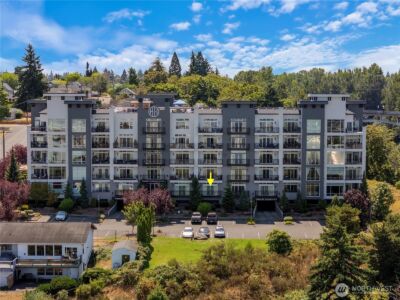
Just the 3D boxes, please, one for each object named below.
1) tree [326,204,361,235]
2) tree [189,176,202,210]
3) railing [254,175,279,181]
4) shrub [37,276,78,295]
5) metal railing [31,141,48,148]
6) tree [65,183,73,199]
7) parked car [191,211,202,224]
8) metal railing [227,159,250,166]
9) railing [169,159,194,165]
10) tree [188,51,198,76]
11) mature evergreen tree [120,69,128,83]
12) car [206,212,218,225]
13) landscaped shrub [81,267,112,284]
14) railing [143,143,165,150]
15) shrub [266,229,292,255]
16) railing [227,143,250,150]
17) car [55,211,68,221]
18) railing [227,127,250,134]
[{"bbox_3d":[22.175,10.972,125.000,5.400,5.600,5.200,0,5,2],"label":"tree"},{"bbox_3d":[-0.875,8.566,157.340,2.500,6.880,2.500,0,6,0],"label":"tree"},{"bbox_3d":[13.215,5.523,159.550,4.700,1.150,0.150,0,6,0],"label":"railing"},{"bbox_3d":[-18.081,17.190,103.000,5.100,1.800,3.200,0,5,2],"label":"shrub"},{"bbox_3d":[-31.548,-1.022,159.000,3.400,1.150,0.150,0,5,0],"label":"metal railing"},{"bbox_3d":[-25.279,8.555,155.500,1.750,4.900,1.750,0,5,2],"label":"tree"},{"bbox_3d":[-0.535,12.712,151.723,1.900,1.750,4.900,0,5,0],"label":"parked car"},{"bbox_3d":[7.569,2.542,156.981,4.400,1.150,1.000,0,5,2],"label":"metal railing"},{"bbox_3d":[-3.522,2.435,162.803,4.910,1.130,0.120,0,5,0],"label":"railing"},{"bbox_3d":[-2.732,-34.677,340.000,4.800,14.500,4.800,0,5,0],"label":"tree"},{"bbox_3d":[-39.049,-37.234,418.369,4.300,8.760,4.300,0,6,0],"label":"mature evergreen tree"},{"bbox_3d":[2.336,12.189,146.534,1.920,1.770,4.800,0,5,2],"label":"car"},{"bbox_3d":[-14.299,17.304,112.398,4.100,1.900,2.700,0,6,0],"label":"landscaped shrub"},{"bbox_3d":[-9.116,-0.619,161.537,4.370,1.280,0.800,0,5,0],"label":"railing"},{"bbox_3d":[12.678,14.592,129.000,4.000,3.700,3.900,0,5,0],"label":"shrub"},{"bbox_3d":[7.463,-0.586,158.037,4.300,1.200,0.800,0,6,0],"label":"railing"},{"bbox_3d":[-26.341,12.310,155.512,1.800,1.500,4.400,0,6,0],"label":"car"},{"bbox_3d":[7.775,-3.748,161.269,4.590,1.240,0.800,0,5,0],"label":"railing"}]

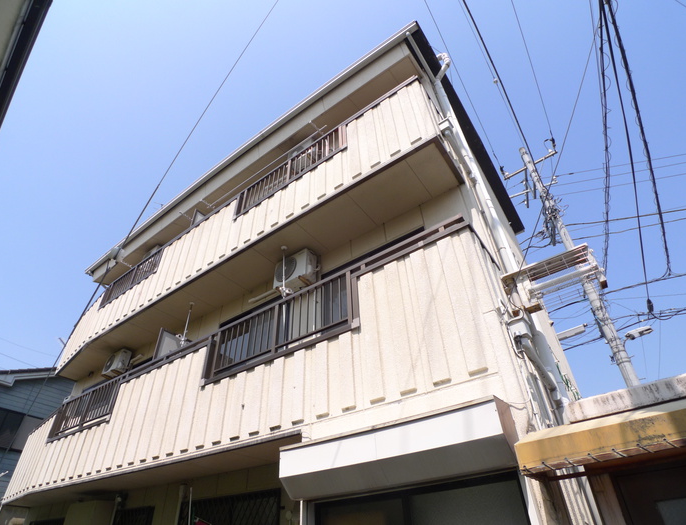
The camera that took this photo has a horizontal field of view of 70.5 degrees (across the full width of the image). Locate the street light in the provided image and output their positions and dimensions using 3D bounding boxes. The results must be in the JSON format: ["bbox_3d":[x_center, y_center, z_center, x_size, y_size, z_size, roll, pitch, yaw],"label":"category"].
[{"bbox_3d":[5.428,1.302,8.900,0.520,0.160,0.180,-27,-48,25],"label":"street light"}]

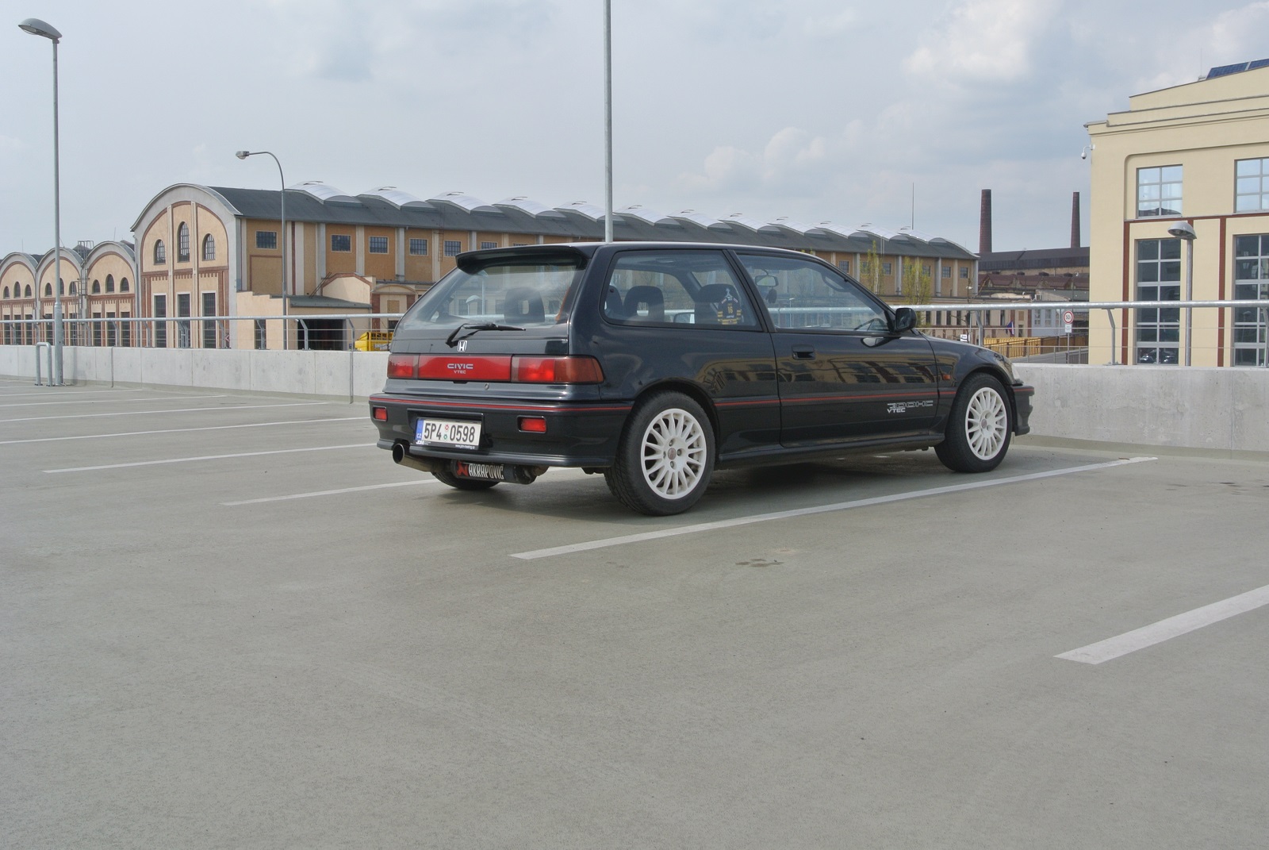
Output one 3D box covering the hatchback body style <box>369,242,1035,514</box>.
[{"bbox_3d":[0.574,-0.331,8.122,3.980,1.280,1.690,-5,6,-43],"label":"hatchback body style"}]

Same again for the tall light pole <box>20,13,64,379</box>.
[{"bbox_3d":[-8.693,-3.281,21.696,0.740,5.380,0.340,-3,5,-42],"label":"tall light pole"}]

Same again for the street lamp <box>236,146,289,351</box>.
[{"bbox_3d":[-12.090,-3.874,48.052,0.350,10.050,3.100,-3,5,-42],"label":"street lamp"}]

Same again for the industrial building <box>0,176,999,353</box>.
[{"bbox_3d":[-9.824,-13.745,160.134,94.600,16.300,57.700,-3,5,-42],"label":"industrial building"}]

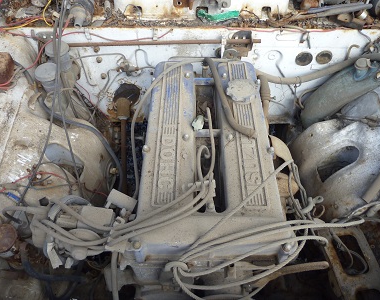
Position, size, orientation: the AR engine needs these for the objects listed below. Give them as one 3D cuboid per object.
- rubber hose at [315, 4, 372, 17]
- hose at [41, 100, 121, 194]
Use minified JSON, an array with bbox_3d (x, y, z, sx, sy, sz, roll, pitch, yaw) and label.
[{"bbox_3d":[0.471,-0.424,0.988,0.182,0.025,0.024,-6,52,-5],"label":"rubber hose"},{"bbox_3d":[-0.277,-0.012,0.854,0.231,0.243,0.085,22,55,16],"label":"hose"}]

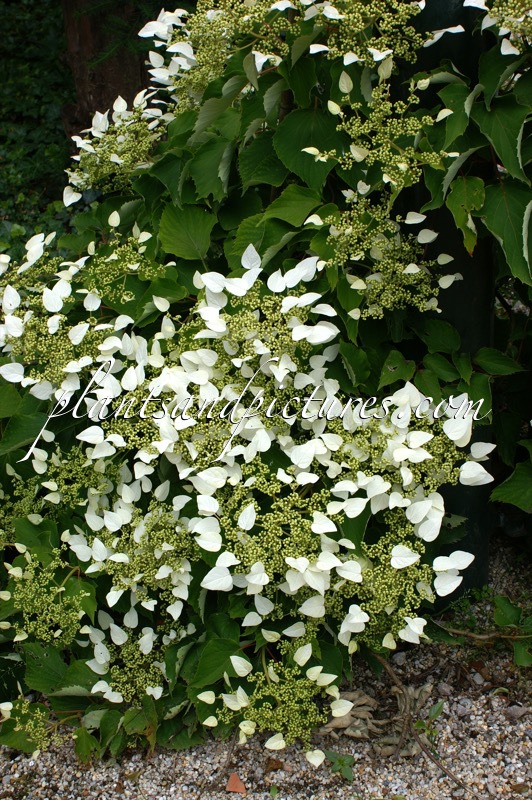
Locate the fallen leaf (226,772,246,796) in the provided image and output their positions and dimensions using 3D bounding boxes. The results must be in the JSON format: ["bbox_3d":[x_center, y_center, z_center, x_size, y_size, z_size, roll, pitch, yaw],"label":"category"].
[{"bbox_3d":[-0.051,0.664,2.000,0.035,0.008,0.048,-2,21,-2],"label":"fallen leaf"}]

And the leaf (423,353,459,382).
[{"bbox_3d":[0.292,-0.054,1.930,0.070,0.020,0.045,34,62,13],"label":"leaf"}]

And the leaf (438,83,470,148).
[{"bbox_3d":[0.294,-0.444,1.800,0.052,0.105,0.030,14,-6,23],"label":"leaf"}]

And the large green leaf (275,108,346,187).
[{"bbox_3d":[0.070,-0.401,1.850,0.120,0.137,0.030,-3,-17,-4],"label":"large green leaf"}]

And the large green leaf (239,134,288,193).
[{"bbox_3d":[-0.004,-0.385,1.880,0.085,0.110,0.030,25,-8,10],"label":"large green leaf"}]

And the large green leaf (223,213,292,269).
[{"bbox_3d":[-0.012,-0.250,1.820,0.107,0.035,0.110,6,57,4],"label":"large green leaf"}]

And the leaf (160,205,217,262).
[{"bbox_3d":[-0.126,-0.270,1.850,0.092,0.025,0.105,-20,61,-8],"label":"leaf"}]

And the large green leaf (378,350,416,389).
[{"bbox_3d":[0.220,-0.051,1.930,0.060,0.022,0.072,27,69,11],"label":"large green leaf"}]

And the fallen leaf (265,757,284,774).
[{"bbox_3d":[0.014,0.611,1.930,0.034,0.012,0.038,0,15,0],"label":"fallen leaf"}]

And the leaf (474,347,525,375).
[{"bbox_3d":[0.393,-0.067,1.950,0.090,0.025,0.055,9,53,-1],"label":"leaf"}]

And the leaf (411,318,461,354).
[{"bbox_3d":[0.289,-0.108,1.970,0.085,0.025,0.065,11,64,6],"label":"leaf"}]

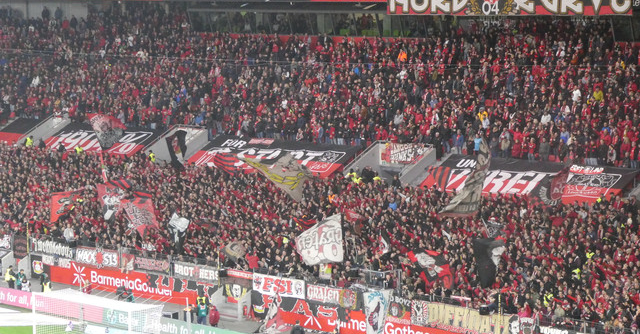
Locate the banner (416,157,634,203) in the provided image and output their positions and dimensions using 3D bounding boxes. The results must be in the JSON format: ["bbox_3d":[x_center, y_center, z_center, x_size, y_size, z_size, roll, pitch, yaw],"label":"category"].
[{"bbox_3d":[11.078,0.724,89.887,13.100,0.300,3.900,5,34,44],"label":"banner"}]

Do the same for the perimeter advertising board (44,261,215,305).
[{"bbox_3d":[-11.285,6.624,96.162,14.400,1.500,0.120,5,8,44],"label":"perimeter advertising board"}]

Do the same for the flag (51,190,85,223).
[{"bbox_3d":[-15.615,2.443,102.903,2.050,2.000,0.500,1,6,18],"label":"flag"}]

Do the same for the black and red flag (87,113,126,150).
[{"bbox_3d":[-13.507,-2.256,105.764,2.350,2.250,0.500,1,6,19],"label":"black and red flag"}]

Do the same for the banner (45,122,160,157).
[{"bbox_3d":[-15.568,-1.949,117.002,10.700,0.300,3.700,5,34,44],"label":"banner"}]

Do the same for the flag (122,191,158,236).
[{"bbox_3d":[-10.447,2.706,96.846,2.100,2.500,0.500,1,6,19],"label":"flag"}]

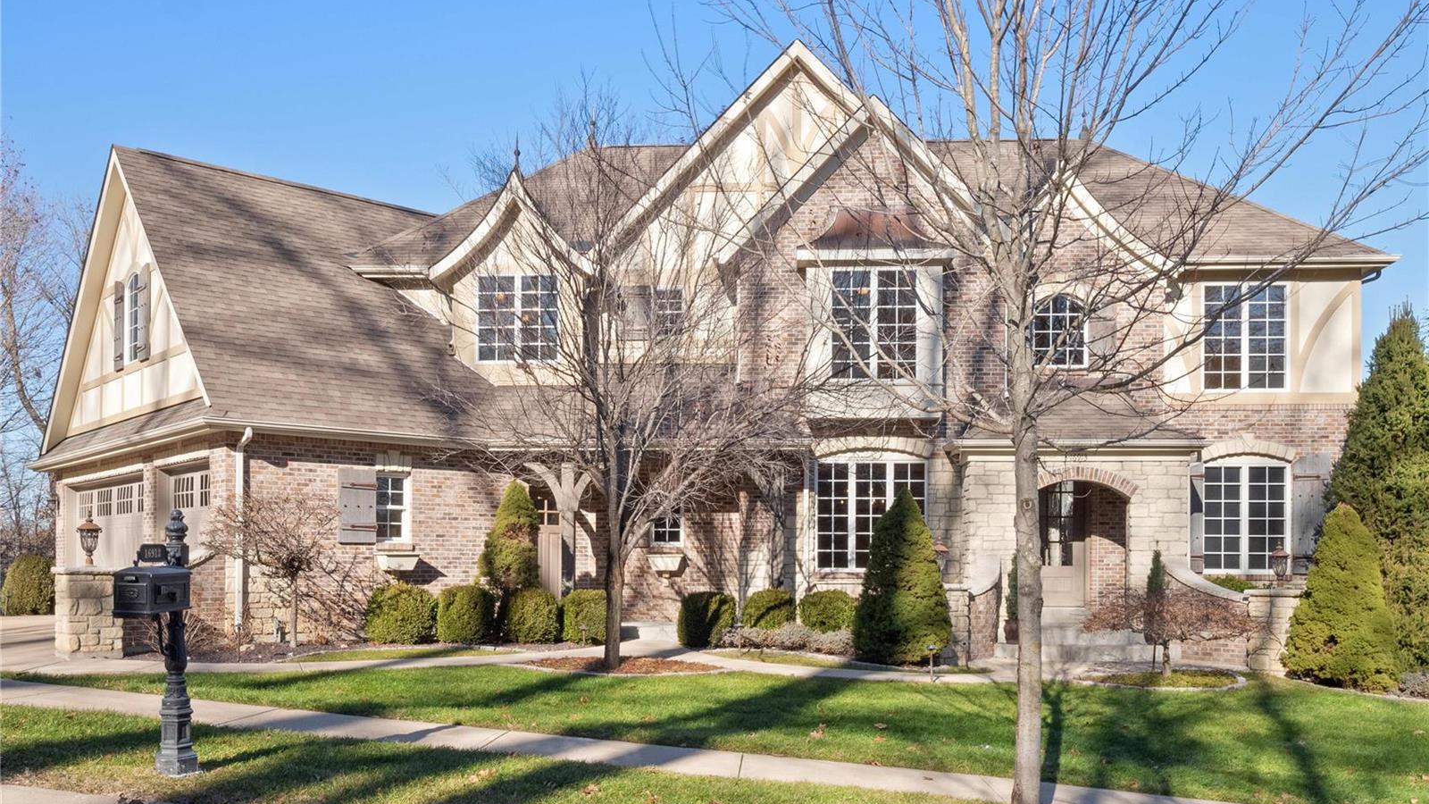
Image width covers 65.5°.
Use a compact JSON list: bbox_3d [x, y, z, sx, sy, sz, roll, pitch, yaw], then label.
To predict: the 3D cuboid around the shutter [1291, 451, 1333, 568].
[{"bbox_3d":[9.865,1.797,18.350,0.660,1.960,0.060,0,-2,0],"label":"shutter"}]

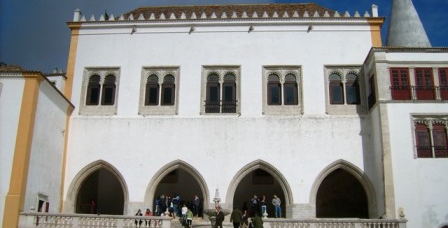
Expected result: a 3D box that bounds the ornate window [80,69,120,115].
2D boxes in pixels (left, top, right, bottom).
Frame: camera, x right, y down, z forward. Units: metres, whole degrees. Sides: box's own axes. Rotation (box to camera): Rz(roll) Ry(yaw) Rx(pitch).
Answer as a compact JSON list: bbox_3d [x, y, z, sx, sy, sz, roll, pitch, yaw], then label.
[{"bbox_3d":[-10.323,-1.907,38.057,3.186,4.220,0.400,0,-15,4],"label":"ornate window"}]

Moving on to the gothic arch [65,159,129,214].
[{"bbox_3d":[-10.002,6.007,36.573,5.112,4.426,1.000,0,-15,3],"label":"gothic arch"}]

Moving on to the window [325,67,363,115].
[{"bbox_3d":[9.816,-1.903,36.524,3.228,4.101,0.400,0,-15,4],"label":"window"}]

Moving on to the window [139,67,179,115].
[{"bbox_3d":[-5.202,-1.898,36.885,3.172,4.114,0.400,0,-16,4],"label":"window"}]

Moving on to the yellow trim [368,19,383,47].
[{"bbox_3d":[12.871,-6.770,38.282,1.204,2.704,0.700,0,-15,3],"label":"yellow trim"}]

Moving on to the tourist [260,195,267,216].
[{"bbox_3d":[3.127,7.253,35.320,0.450,1.670,0.350,-5,-16,20],"label":"tourist"}]

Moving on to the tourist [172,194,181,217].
[{"bbox_3d":[-3.738,7.233,35.500,0.420,1.693,0.550,-3,-16,14],"label":"tourist"}]

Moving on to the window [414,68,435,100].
[{"bbox_3d":[14.671,-2.178,33.078,1.302,2.479,0.250,0,-15,4],"label":"window"}]

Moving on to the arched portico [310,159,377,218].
[{"bbox_3d":[8.815,5.793,34.076,4.907,4.610,1.000,0,-16,4],"label":"arched portico"}]

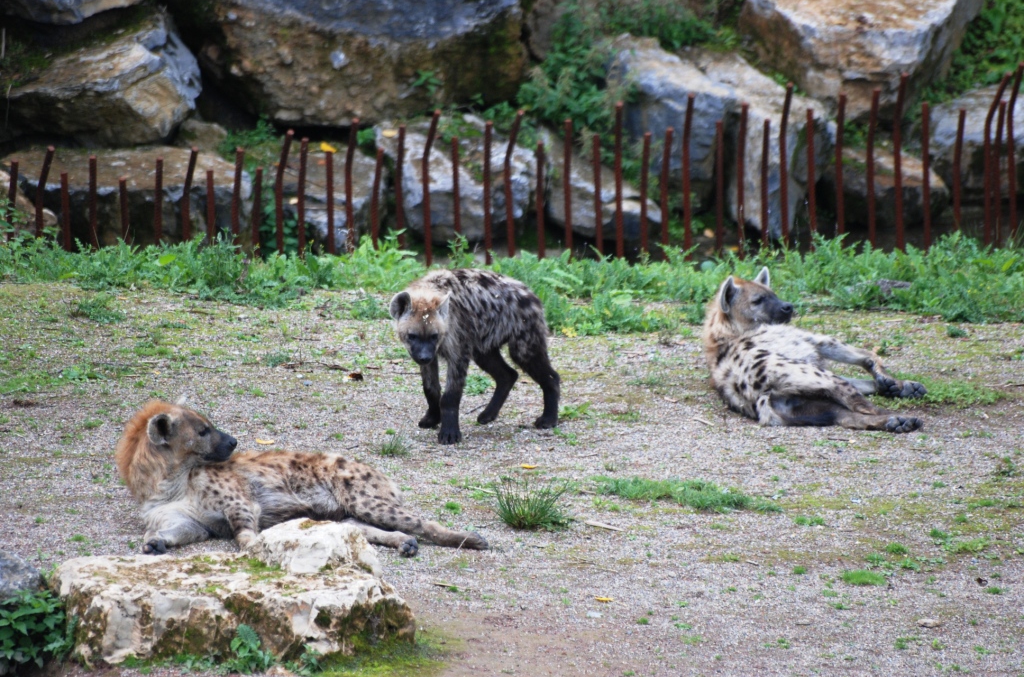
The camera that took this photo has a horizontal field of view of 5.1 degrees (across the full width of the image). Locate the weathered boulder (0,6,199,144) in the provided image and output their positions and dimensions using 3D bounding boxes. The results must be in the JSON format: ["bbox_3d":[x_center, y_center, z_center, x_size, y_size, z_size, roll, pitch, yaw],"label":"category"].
[{"bbox_3d":[-1.666,-1.055,46.800,0.804,0.457,0.680,0,8,0],"label":"weathered boulder"}]

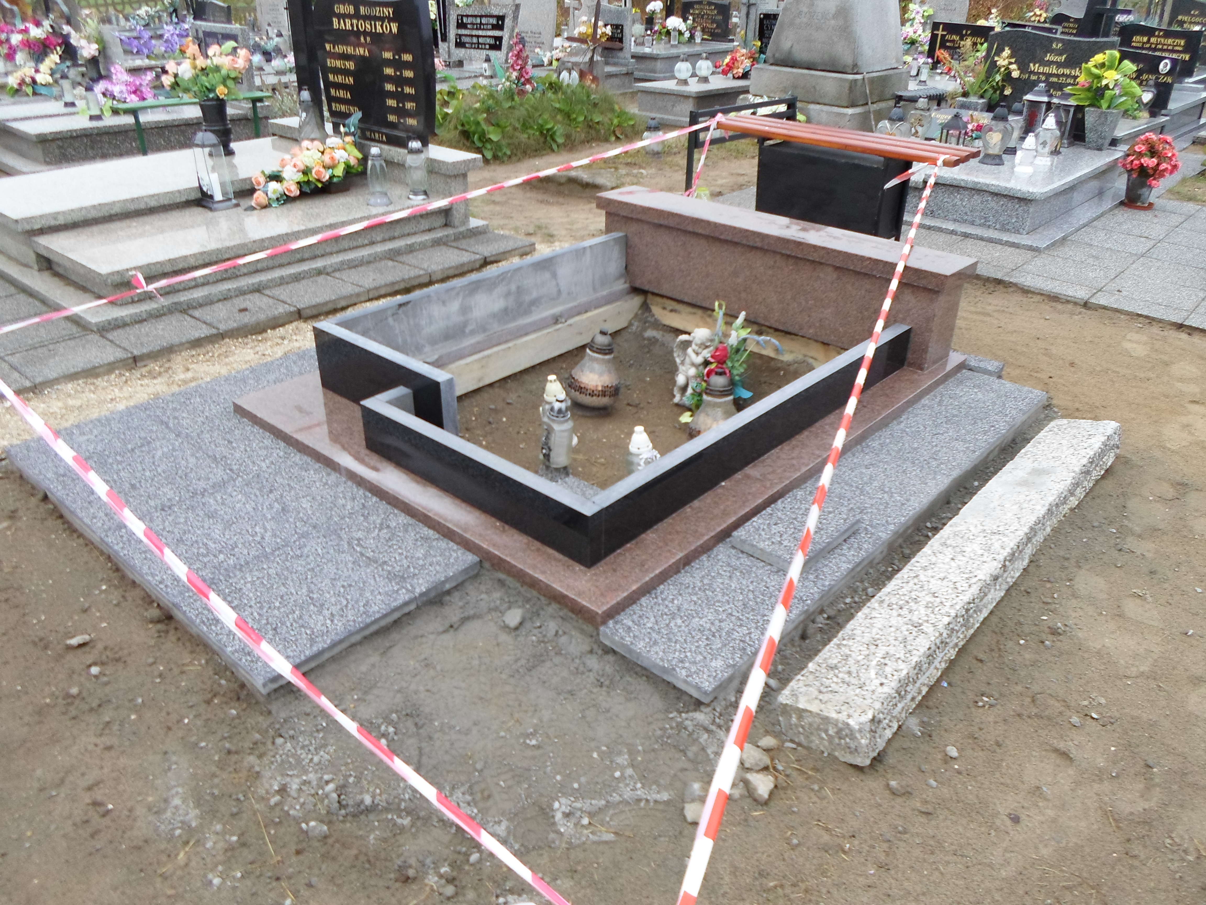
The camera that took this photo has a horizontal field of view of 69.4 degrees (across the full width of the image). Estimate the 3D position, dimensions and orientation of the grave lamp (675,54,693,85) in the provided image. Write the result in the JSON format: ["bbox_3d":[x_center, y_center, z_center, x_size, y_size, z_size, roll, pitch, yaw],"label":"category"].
[{"bbox_3d":[0.900,-4.311,9.794,0.197,0.316,0.197,3,29,4],"label":"grave lamp"}]

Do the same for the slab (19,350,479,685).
[{"bbox_3d":[-0.908,0.065,2.554,1.491,0.042,1.028,24,36,35],"label":"slab"}]

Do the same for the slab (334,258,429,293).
[{"bbox_3d":[-1.081,-0.833,4.181,0.350,0.050,0.347,24,37,35],"label":"slab"}]

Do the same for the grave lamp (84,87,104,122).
[{"bbox_3d":[-4.028,-2.765,6.872,0.115,0.250,0.115,-14,32,-25],"label":"grave lamp"}]

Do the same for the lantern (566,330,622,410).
[{"bbox_3d":[-0.031,-0.305,3.140,0.195,0.283,0.195,0,28,0],"label":"lantern"}]

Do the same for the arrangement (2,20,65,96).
[{"bbox_3d":[-5.766,-3.987,8.818,0.568,0.589,0.457,-16,33,-27],"label":"arrangement"}]

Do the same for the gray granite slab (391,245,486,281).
[{"bbox_3d":[-0.845,-0.959,4.412,0.350,0.050,0.359,24,37,35],"label":"gray granite slab"}]

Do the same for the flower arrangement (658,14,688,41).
[{"bbox_3d":[0.862,-5.215,10.700,0.370,0.320,0.350,4,28,5],"label":"flower arrangement"}]

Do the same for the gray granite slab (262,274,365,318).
[{"bbox_3d":[-1.316,-0.710,3.958,0.360,0.050,0.355,23,36,36],"label":"gray granite slab"}]

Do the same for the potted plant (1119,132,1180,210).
[{"bbox_3d":[3.511,-1.818,5.586,0.370,0.440,0.370,24,37,35],"label":"potted plant"}]

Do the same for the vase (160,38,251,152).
[{"bbox_3d":[-2.372,-2.155,5.299,0.450,0.620,0.480,24,36,36],"label":"vase"}]

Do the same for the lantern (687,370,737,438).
[{"bbox_3d":[0.367,-0.128,2.808,0.195,0.283,0.195,0,28,0],"label":"lantern"}]

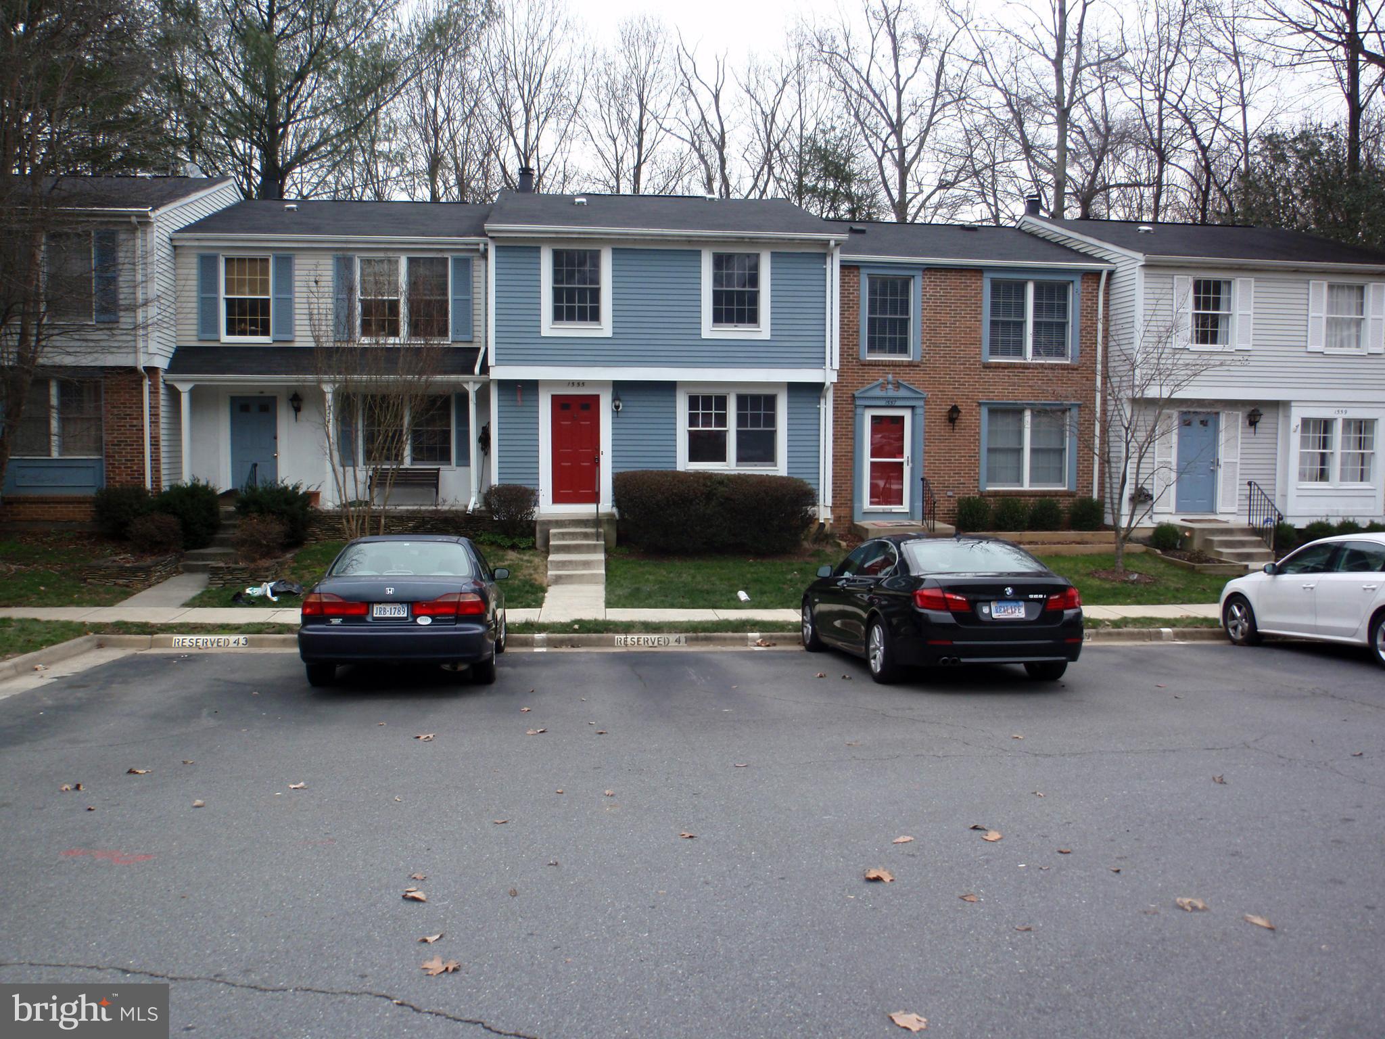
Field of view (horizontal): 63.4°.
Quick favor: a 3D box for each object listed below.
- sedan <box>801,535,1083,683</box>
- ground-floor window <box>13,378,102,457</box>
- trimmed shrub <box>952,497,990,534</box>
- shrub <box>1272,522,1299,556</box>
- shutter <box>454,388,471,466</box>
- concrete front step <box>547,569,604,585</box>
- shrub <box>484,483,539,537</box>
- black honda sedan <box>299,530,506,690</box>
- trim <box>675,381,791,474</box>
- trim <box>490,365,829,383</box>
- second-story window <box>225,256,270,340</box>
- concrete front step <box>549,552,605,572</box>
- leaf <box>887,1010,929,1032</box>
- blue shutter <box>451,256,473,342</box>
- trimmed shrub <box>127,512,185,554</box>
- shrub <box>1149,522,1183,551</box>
[{"bbox_3d":[2.520,0.888,12.380,1.880,1.464,4.900,0,0,-7],"label":"sedan"},{"bbox_3d":[-11.286,-1.807,19.900,1.520,1.380,0.120,0,4,-5],"label":"ground-floor window"},{"bbox_3d":[5.448,-0.090,21.850,0.705,0.728,0.720,0,3,-6],"label":"trimmed shrub"},{"bbox_3d":[11.009,0.352,20.800,0.520,0.600,0.550,0,4,-5],"label":"shrub"},{"bbox_3d":[-4.436,-1.748,21.800,0.370,1.430,0.050,0,4,-6],"label":"shutter"},{"bbox_3d":[-1.786,0.897,17.200,0.885,0.180,0.380,0,4,-5],"label":"concrete front step"},{"bbox_3d":[-3.171,-0.170,19.600,0.930,0.920,0.930,0,4,-5],"label":"shrub"},{"bbox_3d":[-2.974,0.900,12.173,1.800,1.440,4.790,0,-1,-8],"label":"black honda sedan"},{"bbox_3d":[0.729,-1.681,20.850,2.110,1.720,0.060,0,4,-6],"label":"trim"},{"bbox_3d":[-0.491,-2.617,20.170,6.198,0.235,0.060,0,3,-6],"label":"trim"},{"bbox_3d":[-8.177,-4.079,20.600,0.825,1.510,0.120,0,4,-5],"label":"second-story window"},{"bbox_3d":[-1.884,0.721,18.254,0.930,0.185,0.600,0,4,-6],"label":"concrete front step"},{"bbox_3d":[0.669,1.560,3.480,0.118,0.025,0.090,0,2,-14],"label":"leaf"},{"bbox_3d":[-4.307,-4.120,20.980,0.385,1.590,0.050,0,3,-6],"label":"blue shutter"},{"bbox_3d":[-8.832,0.240,18.400,0.950,0.720,0.900,0,4,-6],"label":"trimmed shrub"},{"bbox_3d":[8.893,0.325,21.050,0.580,0.508,0.600,0,3,-6],"label":"shrub"}]

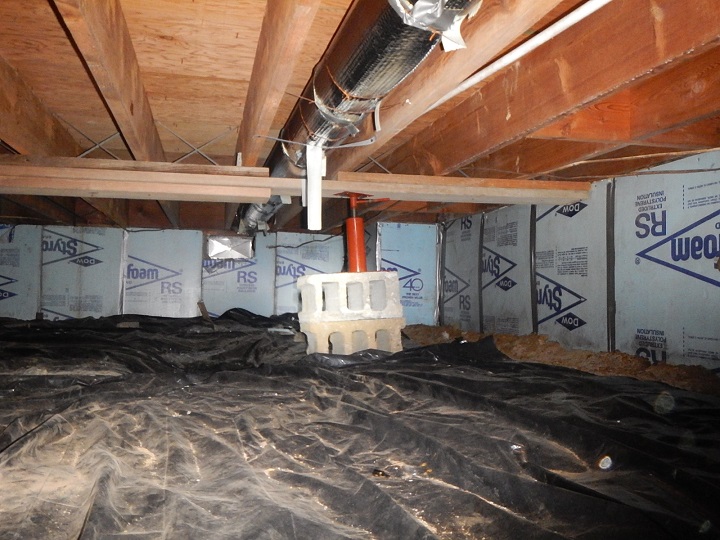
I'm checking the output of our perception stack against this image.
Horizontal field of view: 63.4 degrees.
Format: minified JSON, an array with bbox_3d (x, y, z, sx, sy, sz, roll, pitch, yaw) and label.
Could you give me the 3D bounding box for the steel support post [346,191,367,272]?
[{"bbox_3d":[-0.015,-0.155,2.470,0.080,0.335,0.080,-5,-2,0],"label":"steel support post"}]

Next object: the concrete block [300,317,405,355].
[{"bbox_3d":[-0.034,0.297,2.445,0.395,0.184,0.193,-1,-2,-17],"label":"concrete block"}]

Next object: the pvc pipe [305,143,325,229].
[{"bbox_3d":[-0.158,-0.288,2.040,0.050,0.300,0.050,0,-2,0],"label":"pvc pipe"}]

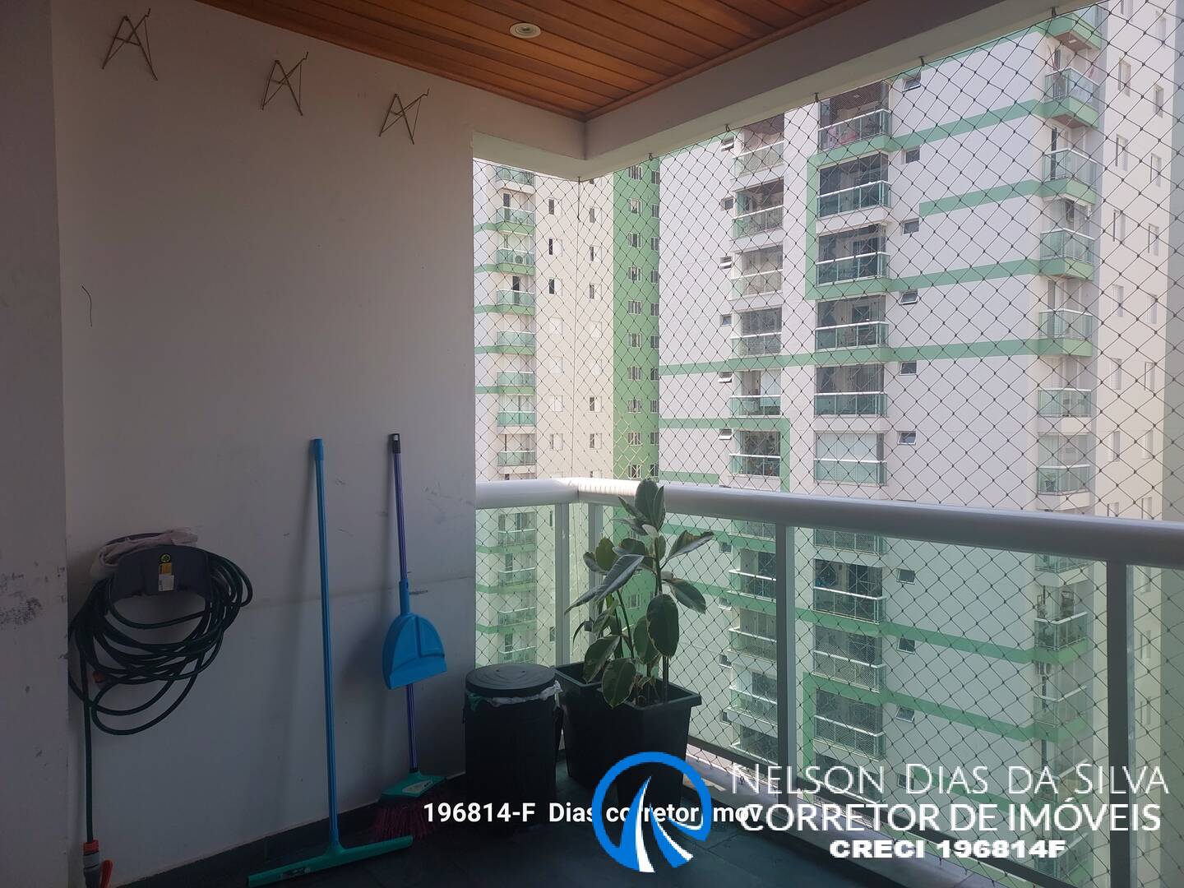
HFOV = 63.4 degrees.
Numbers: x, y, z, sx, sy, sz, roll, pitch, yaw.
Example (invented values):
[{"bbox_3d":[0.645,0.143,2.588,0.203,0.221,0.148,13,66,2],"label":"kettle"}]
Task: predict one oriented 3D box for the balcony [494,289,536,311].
[{"bbox_3d":[-5.388,-10.130,67.730,2.783,1.250,0.820,-1,2,-40],"label":"balcony"}]

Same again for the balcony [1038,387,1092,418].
[{"bbox_3d":[17.355,-1.477,35.150,2.520,1.020,0.850,-2,3,-40],"label":"balcony"}]

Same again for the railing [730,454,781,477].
[{"bbox_3d":[7.921,1.030,45.187,0.720,0.990,3.066,-1,2,-40],"label":"railing"}]

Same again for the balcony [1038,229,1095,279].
[{"bbox_3d":[17.682,-7.039,35.628,2.497,1.600,0.850,-2,3,-40],"label":"balcony"}]

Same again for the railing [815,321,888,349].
[{"bbox_3d":[10.930,-4.486,40.332,0.620,0.990,3.183,-1,2,-40],"label":"railing"}]

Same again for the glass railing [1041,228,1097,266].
[{"bbox_3d":[17.371,-7.091,34.955,2.520,1.020,0.850,-2,3,-40],"label":"glass railing"}]

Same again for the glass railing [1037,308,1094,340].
[{"bbox_3d":[17.525,-4.312,35.340,2.536,1.060,0.850,-1,2,-40],"label":"glass railing"}]

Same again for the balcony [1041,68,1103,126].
[{"bbox_3d":[17.453,-12.376,34.770,2.520,1.620,0.850,-2,3,-40],"label":"balcony"}]

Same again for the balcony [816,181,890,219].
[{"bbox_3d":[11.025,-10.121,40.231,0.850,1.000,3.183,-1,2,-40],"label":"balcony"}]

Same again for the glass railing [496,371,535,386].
[{"bbox_3d":[-5.381,-4.607,67.887,2.783,1.020,0.780,-1,2,-40],"label":"glass railing"}]

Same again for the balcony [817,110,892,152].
[{"bbox_3d":[10.778,-12.796,39.449,0.520,1.020,3.250,-2,3,-40],"label":"balcony"}]

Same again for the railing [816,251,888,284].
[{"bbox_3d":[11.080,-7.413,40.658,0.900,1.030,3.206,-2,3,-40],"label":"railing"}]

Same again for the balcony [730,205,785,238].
[{"bbox_3d":[7.935,-10.244,44.836,0.720,0.990,3.066,-1,2,-40],"label":"balcony"}]

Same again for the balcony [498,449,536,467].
[{"bbox_3d":[-5.282,1.069,67.388,2.690,1.050,0.820,-2,3,-40],"label":"balcony"}]

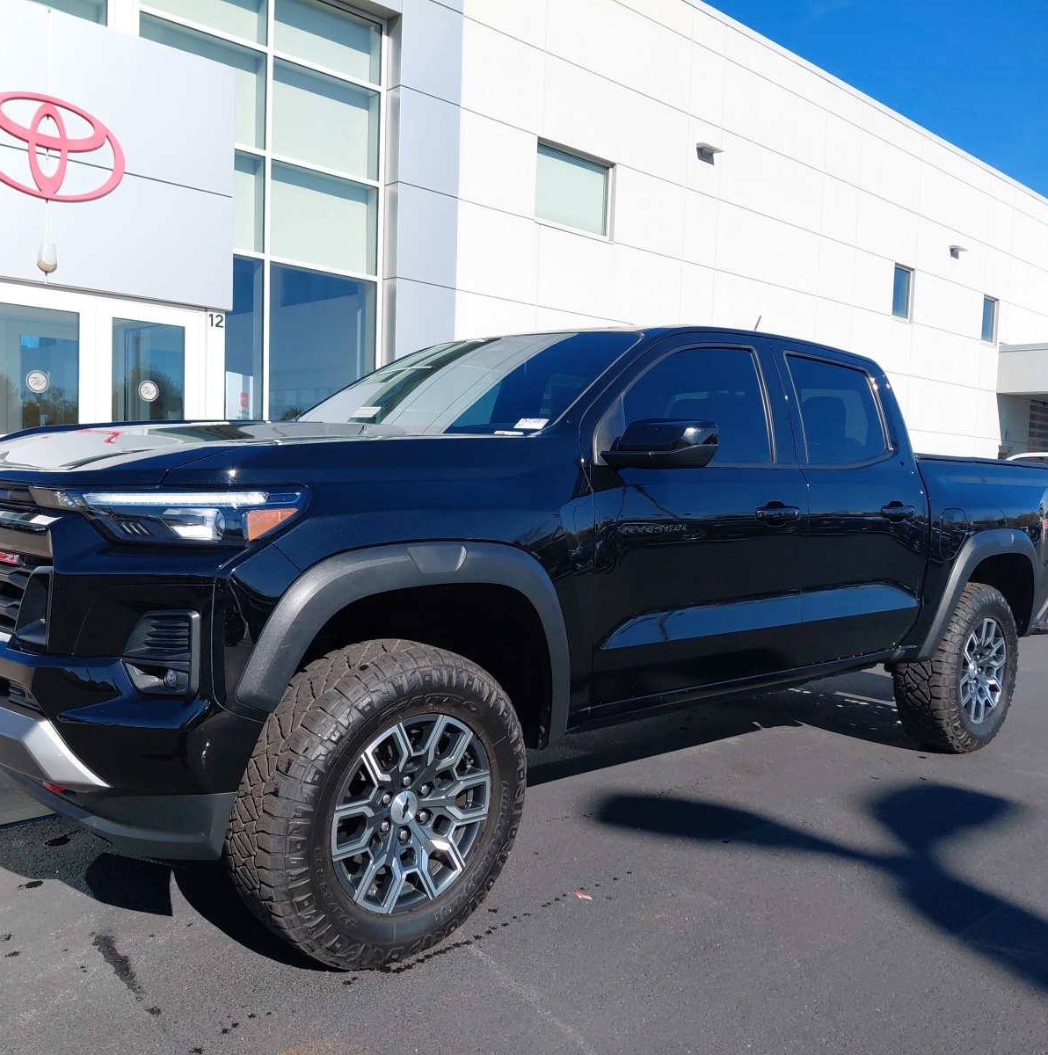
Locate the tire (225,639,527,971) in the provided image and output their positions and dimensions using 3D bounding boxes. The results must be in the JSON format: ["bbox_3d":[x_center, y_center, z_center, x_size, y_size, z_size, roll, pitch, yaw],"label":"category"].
[{"bbox_3d":[-0.357,0.705,2.637,0.800,0.800,0.280,-1,5,-44],"label":"tire"}]

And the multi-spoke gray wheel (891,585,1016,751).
[{"bbox_3d":[2.086,0.665,4.886,0.800,0.800,0.275,-1,5,-43],"label":"multi-spoke gray wheel"}]

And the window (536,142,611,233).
[{"bbox_3d":[0.822,-5.185,15.671,1.700,1.200,0.120,-1,4,-44],"label":"window"}]

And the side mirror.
[{"bbox_3d":[0.411,-0.255,3.042,0.210,0.170,0.260,-1,5,-43],"label":"side mirror"}]

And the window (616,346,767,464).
[{"bbox_3d":[0.574,-0.440,3.430,0.900,0.450,0.070,-1,-16,-43],"label":"window"}]

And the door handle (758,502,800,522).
[{"bbox_3d":[0.901,-0.053,3.598,0.250,0.068,0.055,-1,5,-43],"label":"door handle"}]

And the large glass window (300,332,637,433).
[{"bbox_3d":[-0.271,-0.525,3.686,1.400,0.130,0.780,7,38,47],"label":"large glass window"}]

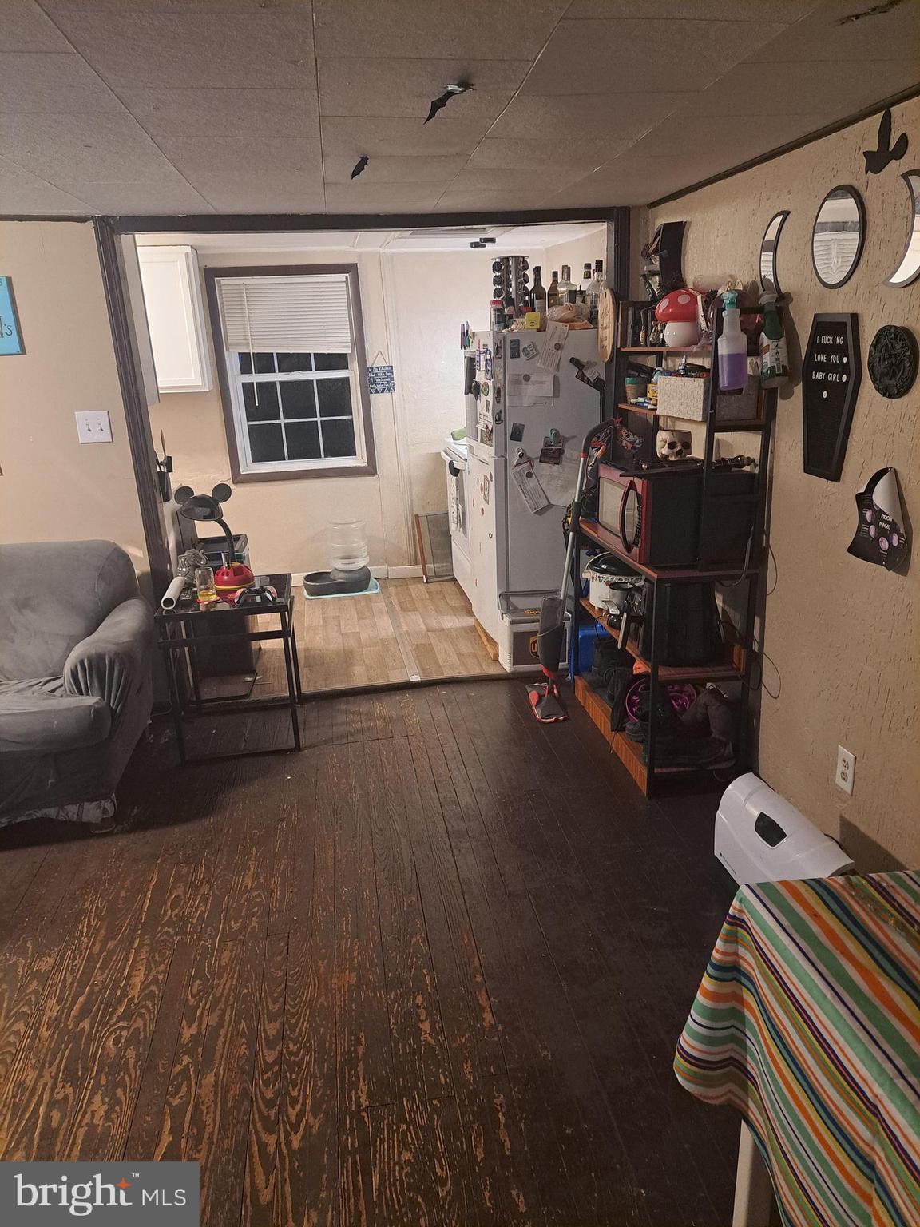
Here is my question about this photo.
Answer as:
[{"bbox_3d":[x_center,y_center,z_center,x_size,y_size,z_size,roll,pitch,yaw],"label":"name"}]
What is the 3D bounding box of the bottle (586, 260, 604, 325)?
[{"bbox_3d":[0.623,-1.430,3.802,0.110,0.290,0.110,-5,18,-7],"label":"bottle"}]

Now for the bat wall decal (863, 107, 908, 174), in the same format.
[{"bbox_3d":[1.005,-1.130,2.026,0.025,0.132,0.172,-4,18,-7],"label":"bat wall decal"}]

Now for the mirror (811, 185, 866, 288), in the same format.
[{"bbox_3d":[0.994,-0.993,2.246,0.016,0.248,0.243,-4,18,-7],"label":"mirror"}]

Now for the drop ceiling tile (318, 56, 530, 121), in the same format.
[{"bbox_3d":[-0.089,-1.096,1.772,0.406,0.018,0.406,-4,18,-7],"label":"drop ceiling tile"}]

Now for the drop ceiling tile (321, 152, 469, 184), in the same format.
[{"bbox_3d":[-0.201,-1.334,2.543,0.406,0.018,0.406,-4,18,-7],"label":"drop ceiling tile"}]

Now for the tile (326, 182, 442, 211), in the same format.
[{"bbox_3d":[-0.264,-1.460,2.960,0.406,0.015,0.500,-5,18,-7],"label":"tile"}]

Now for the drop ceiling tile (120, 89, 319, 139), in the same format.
[{"bbox_3d":[-0.508,-1.104,1.871,0.400,0.015,0.406,-5,18,-7],"label":"drop ceiling tile"}]

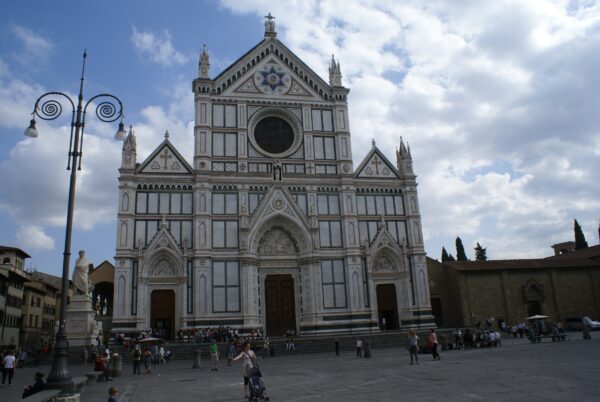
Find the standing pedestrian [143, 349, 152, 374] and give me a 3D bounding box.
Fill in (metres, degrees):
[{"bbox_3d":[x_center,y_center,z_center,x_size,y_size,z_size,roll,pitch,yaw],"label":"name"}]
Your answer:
[{"bbox_3d":[-9.892,10.463,29.539,0.520,1.640,0.360,1,-17,-12],"label":"standing pedestrian"}]

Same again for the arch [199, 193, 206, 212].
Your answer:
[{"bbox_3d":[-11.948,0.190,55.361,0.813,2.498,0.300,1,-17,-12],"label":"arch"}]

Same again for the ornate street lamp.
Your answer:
[{"bbox_3d":[-7.710,0.100,15.313,3.400,11.962,0.850,1,-16,-12],"label":"ornate street lamp"}]

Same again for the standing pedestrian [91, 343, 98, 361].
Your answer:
[{"bbox_3d":[-20.390,14.964,44.720,0.550,1.632,0.420,1,-16,-12],"label":"standing pedestrian"}]

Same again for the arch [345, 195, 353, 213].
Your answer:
[{"bbox_3d":[6.436,0.418,59.295,0.824,2.359,0.300,1,-17,-12],"label":"arch"}]

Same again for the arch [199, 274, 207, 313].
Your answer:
[{"bbox_3d":[-11.242,10.672,52.194,0.812,4.384,0.300,1,-17,-12],"label":"arch"}]

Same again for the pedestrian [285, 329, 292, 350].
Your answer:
[{"bbox_3d":[-1.110,13.732,44.686,0.600,1.950,0.450,1,-16,-12],"label":"pedestrian"}]

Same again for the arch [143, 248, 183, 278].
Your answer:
[{"bbox_3d":[-15.877,7.235,52.326,4.515,3.526,1.000,1,-17,-12],"label":"arch"}]

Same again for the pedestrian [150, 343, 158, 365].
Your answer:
[{"bbox_3d":[-11.383,11.963,35.310,0.580,1.750,0.420,1,-16,-12],"label":"pedestrian"}]

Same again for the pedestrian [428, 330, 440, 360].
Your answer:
[{"bbox_3d":[7.528,8.041,25.226,0.550,1.677,0.500,-4,-16,5],"label":"pedestrian"}]

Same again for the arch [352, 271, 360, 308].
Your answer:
[{"bbox_3d":[6.983,10.940,55.905,0.920,4.500,0.300,1,-16,-12],"label":"arch"}]

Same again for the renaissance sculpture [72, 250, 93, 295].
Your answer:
[{"bbox_3d":[-23.480,7.783,48.655,1.850,4.855,1.500,1,-16,-12],"label":"renaissance sculpture"}]

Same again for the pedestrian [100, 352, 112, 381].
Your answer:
[{"bbox_3d":[-9.068,7.750,21.068,0.650,1.400,0.600,-3,-16,-2],"label":"pedestrian"}]

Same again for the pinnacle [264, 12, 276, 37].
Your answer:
[{"bbox_3d":[-4.471,-25.359,65.995,1.797,4.048,1.400,1,-17,-12],"label":"pinnacle"}]

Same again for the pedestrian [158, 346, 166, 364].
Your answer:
[{"bbox_3d":[-13.339,14.790,43.724,0.600,1.658,0.550,0,-16,-11],"label":"pedestrian"}]

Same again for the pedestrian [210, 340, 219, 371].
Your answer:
[{"bbox_3d":[-5.274,9.492,27.653,0.550,1.740,0.360,1,-17,-12],"label":"pedestrian"}]

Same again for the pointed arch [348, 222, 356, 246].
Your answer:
[{"bbox_3d":[6.702,4.173,57.865,0.860,3.150,0.300,1,-16,-12],"label":"pointed arch"}]

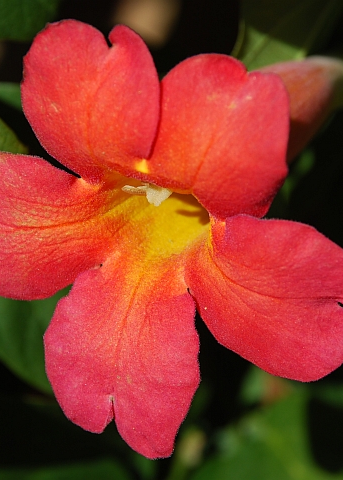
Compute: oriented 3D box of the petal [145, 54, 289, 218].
[{"bbox_3d":[0.007,-0.014,0.501,0.020,0.022,0.007,18,-14,-8],"label":"petal"}]

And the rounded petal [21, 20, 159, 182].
[{"bbox_3d":[-0.011,-0.019,0.501,0.019,0.024,0.007,-14,-16,5],"label":"rounded petal"}]

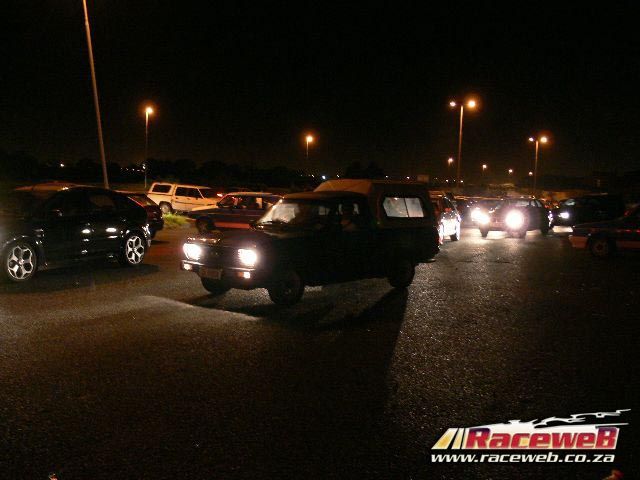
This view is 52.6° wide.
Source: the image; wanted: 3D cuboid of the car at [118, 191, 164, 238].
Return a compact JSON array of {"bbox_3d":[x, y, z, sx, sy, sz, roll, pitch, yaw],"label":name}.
[{"bbox_3d":[-6.374,-0.688,17.544,4.150,1.420,1.670,2,4,0],"label":"car"}]

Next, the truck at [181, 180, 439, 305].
[{"bbox_3d":[0.057,-0.088,10.539,1.680,1.792,4.531,6,6,41],"label":"truck"}]

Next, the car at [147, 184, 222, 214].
[{"bbox_3d":[-6.568,-2.172,34.231,4.900,1.750,1.720,4,5,27],"label":"car"}]

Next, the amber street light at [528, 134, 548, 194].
[{"bbox_3d":[31.820,-9.650,94.609,2.100,10.000,0.350,2,4,0],"label":"amber street light"}]

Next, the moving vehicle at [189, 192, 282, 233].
[{"bbox_3d":[-2.725,-1.045,24.046,4.250,1.380,1.650,2,4,0],"label":"moving vehicle"}]

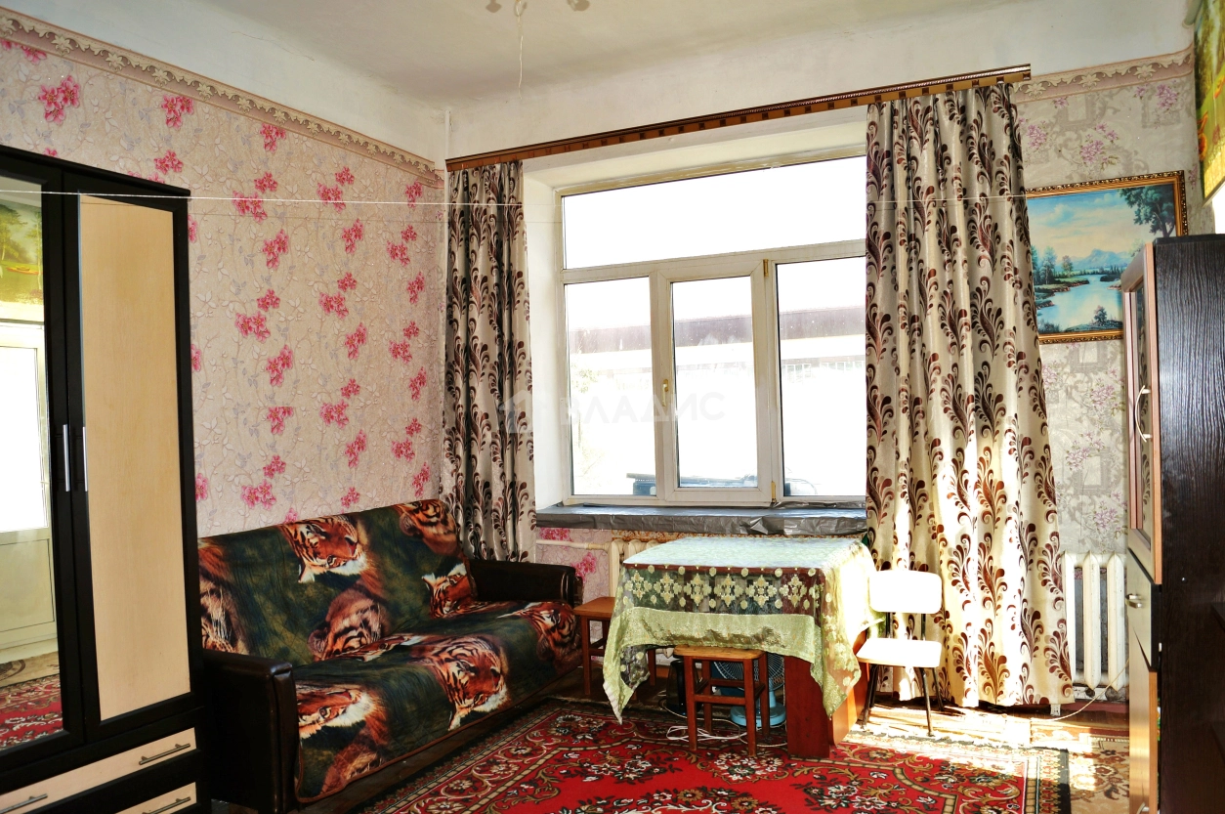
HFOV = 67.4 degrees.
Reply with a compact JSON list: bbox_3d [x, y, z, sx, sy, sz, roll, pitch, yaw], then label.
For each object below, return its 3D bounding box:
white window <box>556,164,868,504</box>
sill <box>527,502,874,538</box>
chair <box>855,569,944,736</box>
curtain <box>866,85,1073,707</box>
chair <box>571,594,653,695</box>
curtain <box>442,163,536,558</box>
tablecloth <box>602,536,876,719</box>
[{"bbox_3d":[0.554,-0.381,5.113,1.905,1.892,0.110,-2,1,25],"label":"white window"},{"bbox_3d":[0.491,0.584,4.858,1.880,0.085,0.400,-2,1,24],"label":"sill"},{"bbox_3d":[1.268,1.063,3.999,0.340,0.630,0.430,-2,1,24],"label":"chair"},{"bbox_3d":[1.558,-0.048,4.113,0.840,2.730,0.180,-2,1,24],"label":"curtain"},{"bbox_3d":[0.043,1.206,4.591,0.350,0.415,0.340,-2,1,24],"label":"chair"},{"bbox_3d":[-0.700,0.002,5.121,0.570,2.700,0.160,-2,1,25],"label":"curtain"},{"bbox_3d":[0.606,0.968,4.114,1.040,0.640,0.840,-2,1,24],"label":"tablecloth"}]

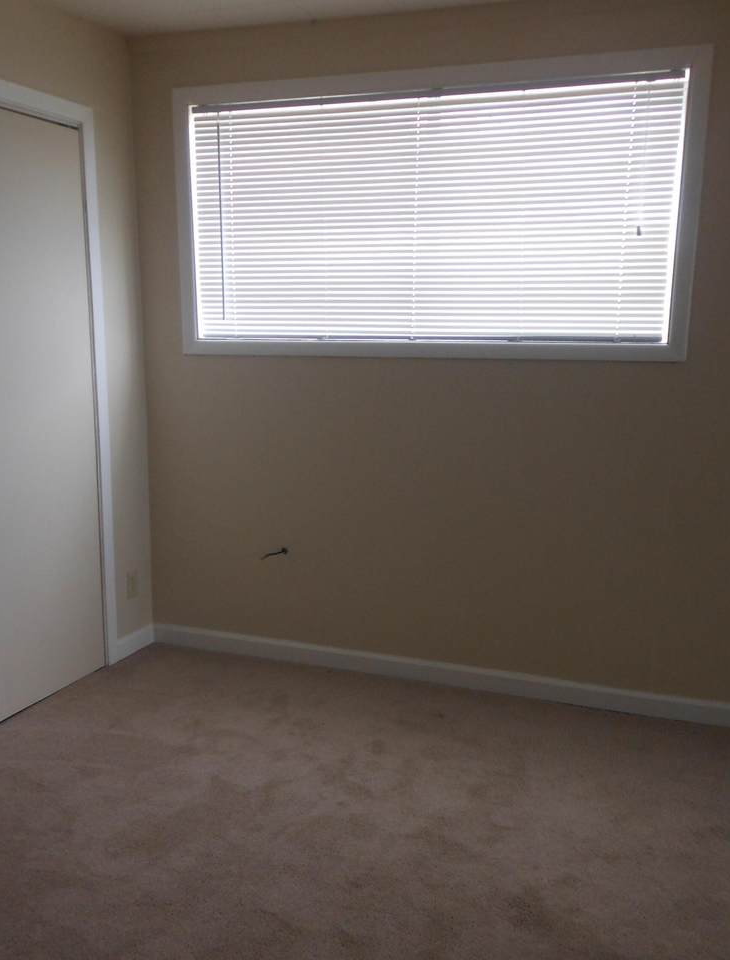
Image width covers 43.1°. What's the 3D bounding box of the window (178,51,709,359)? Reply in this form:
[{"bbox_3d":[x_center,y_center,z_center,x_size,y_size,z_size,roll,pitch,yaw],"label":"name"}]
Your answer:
[{"bbox_3d":[0.176,-0.943,3.321,1.910,0.980,0.090,4,11,21],"label":"window"}]

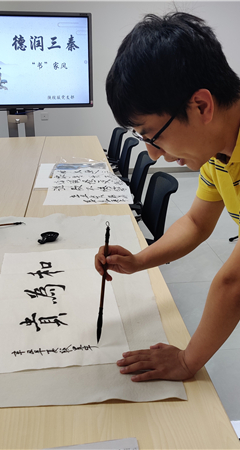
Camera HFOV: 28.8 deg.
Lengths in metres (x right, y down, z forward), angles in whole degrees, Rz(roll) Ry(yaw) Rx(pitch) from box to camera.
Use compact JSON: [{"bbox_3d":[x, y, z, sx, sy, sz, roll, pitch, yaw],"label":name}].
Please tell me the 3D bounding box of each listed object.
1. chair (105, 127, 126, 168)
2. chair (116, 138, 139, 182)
[{"bbox_3d":[-0.229,-0.393,4.183,0.580,0.910,0.590,-2,19,-6],"label":"chair"},{"bbox_3d":[-0.147,-0.187,3.572,0.580,0.910,0.590,-2,19,-6],"label":"chair"}]

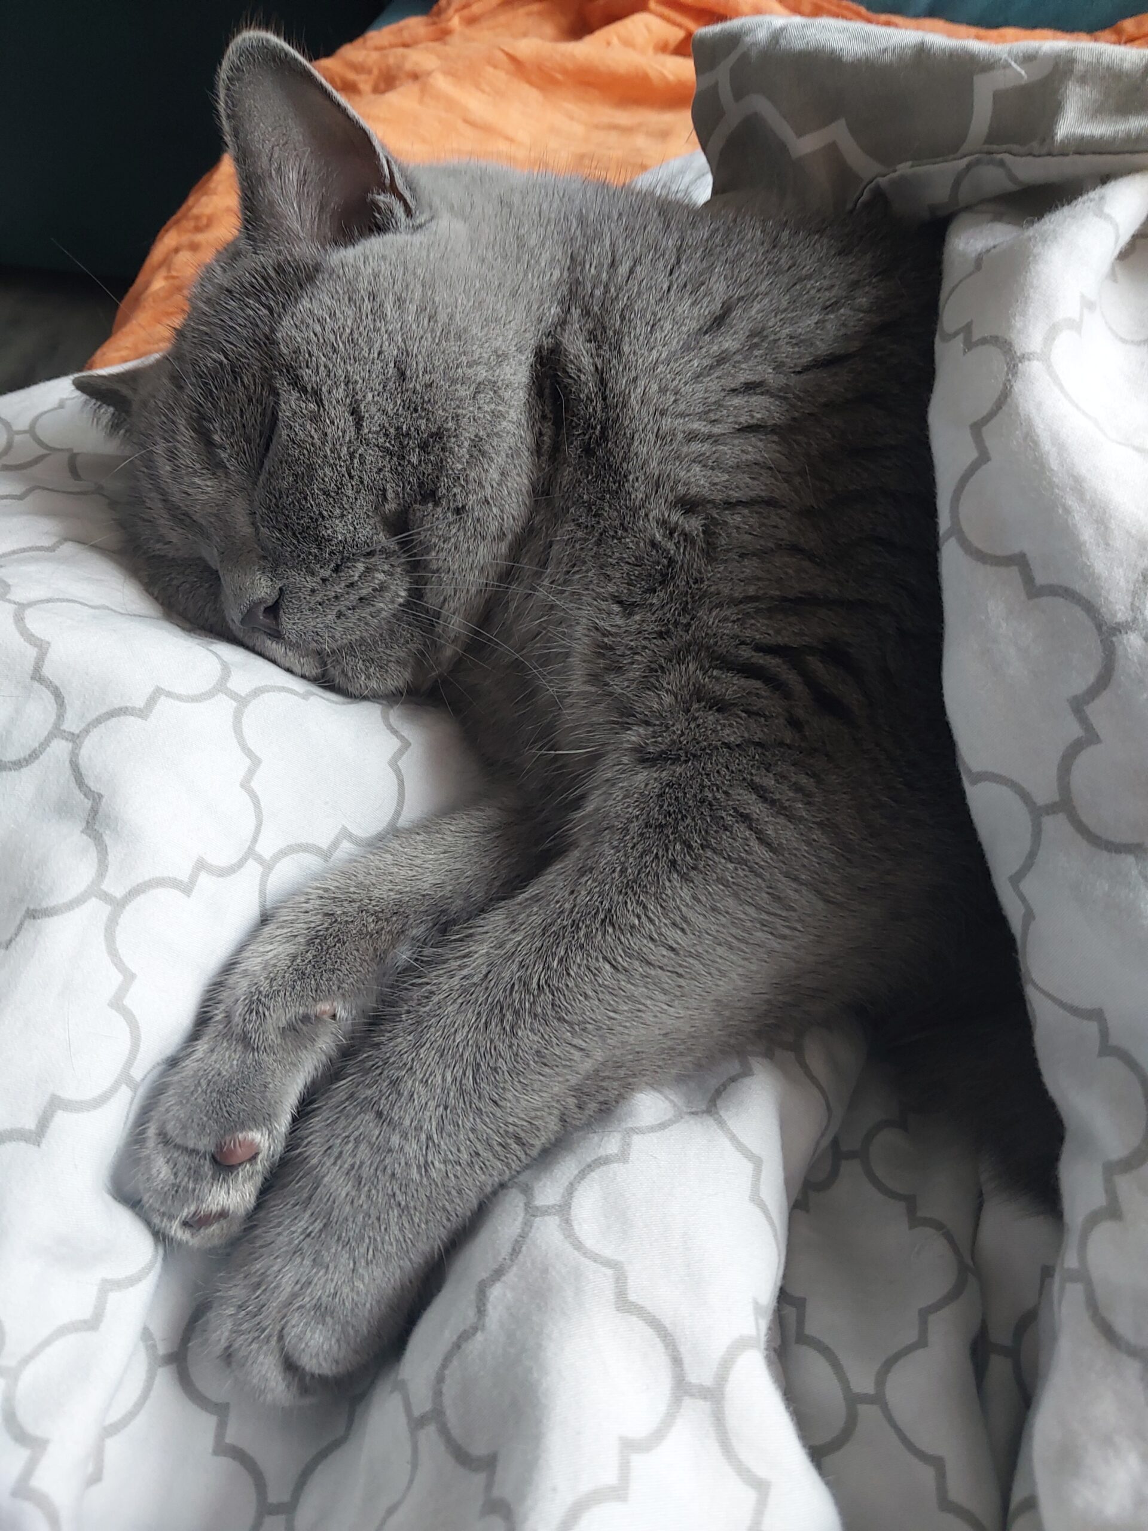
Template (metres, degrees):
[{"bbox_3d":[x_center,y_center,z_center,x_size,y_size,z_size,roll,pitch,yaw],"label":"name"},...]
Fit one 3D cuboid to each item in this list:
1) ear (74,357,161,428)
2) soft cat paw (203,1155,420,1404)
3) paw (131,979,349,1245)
[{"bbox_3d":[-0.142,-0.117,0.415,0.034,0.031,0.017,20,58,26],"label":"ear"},{"bbox_3d":[-0.061,0.122,0.320,0.042,0.034,0.057,20,62,15],"label":"soft cat paw"},{"bbox_3d":[-0.084,0.090,0.340,0.036,0.036,0.062,36,63,-20],"label":"paw"}]

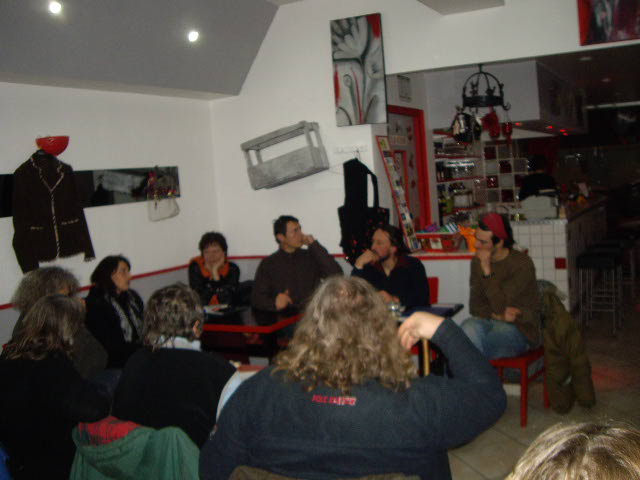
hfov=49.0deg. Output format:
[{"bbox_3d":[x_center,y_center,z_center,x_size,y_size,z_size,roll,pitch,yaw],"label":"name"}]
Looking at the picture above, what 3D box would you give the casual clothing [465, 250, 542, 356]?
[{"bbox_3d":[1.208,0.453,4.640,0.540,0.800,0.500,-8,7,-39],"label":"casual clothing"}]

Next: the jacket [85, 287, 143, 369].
[{"bbox_3d":[-1.255,0.559,4.233,0.340,0.600,0.430,-1,6,29],"label":"jacket"}]

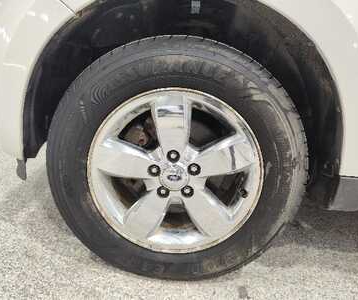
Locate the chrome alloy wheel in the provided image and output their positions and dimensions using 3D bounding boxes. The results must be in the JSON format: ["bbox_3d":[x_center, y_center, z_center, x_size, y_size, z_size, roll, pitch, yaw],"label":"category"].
[{"bbox_3d":[-0.009,0.054,0.782,0.470,0.470,0.150,0,15,-1],"label":"chrome alloy wheel"}]

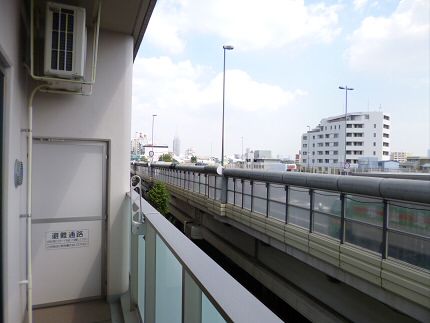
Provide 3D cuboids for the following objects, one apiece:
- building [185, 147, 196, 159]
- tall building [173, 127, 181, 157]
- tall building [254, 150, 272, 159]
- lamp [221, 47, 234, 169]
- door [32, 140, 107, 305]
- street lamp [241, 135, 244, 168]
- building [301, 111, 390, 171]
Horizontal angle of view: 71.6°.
[{"bbox_3d":[-34.495,-9.152,420.000,16.000,22.000,14.000,1,0,-11],"label":"building"},{"bbox_3d":[-277.489,-122.528,2150.000,48.000,262.000,48.000,1,0,-18],"label":"tall building"},{"bbox_3d":[40.647,-2.095,250.000,14.000,13.500,13.000,1,0,18],"label":"tall building"},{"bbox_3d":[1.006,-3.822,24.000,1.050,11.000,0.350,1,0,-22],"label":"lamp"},{"bbox_3d":[-1.617,0.669,3.300,0.770,1.780,0.050,1,0,-23],"label":"door"},{"bbox_3d":[9.495,-3.004,103.000,1.300,11.500,0.400,1,0,-22],"label":"street lamp"},{"bbox_3d":[49.373,-5.632,112.000,27.000,22.000,14.000,1,0,36],"label":"building"}]

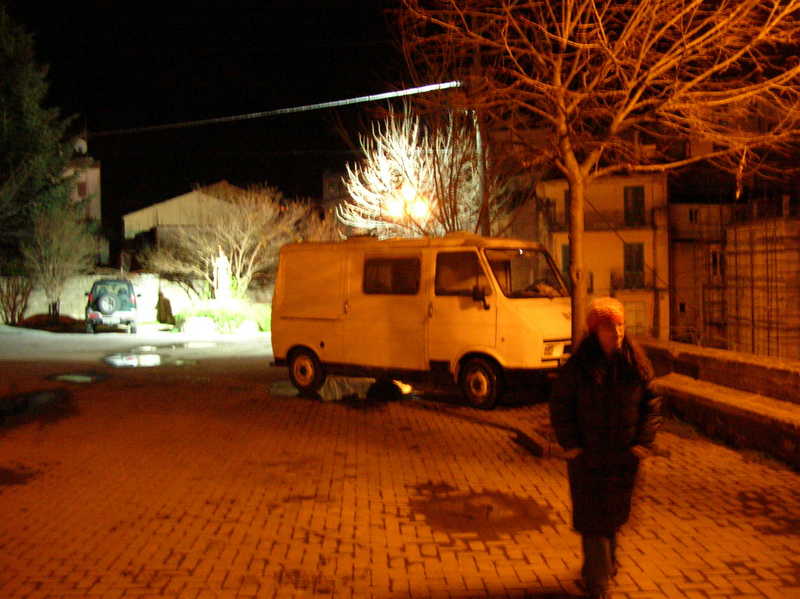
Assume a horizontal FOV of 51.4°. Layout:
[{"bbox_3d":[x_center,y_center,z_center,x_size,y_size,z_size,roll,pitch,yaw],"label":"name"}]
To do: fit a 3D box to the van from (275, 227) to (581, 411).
[{"bbox_3d":[0.530,0.260,12.130,4.870,2.230,1.980,1,1,39],"label":"van"}]

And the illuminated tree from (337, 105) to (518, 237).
[{"bbox_3d":[0.700,-1.900,21.000,4.500,6.200,4.400,0,1,0],"label":"illuminated tree"}]

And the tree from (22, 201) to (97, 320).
[{"bbox_3d":[-13.200,-1.500,32.200,2.900,4.650,2.800,0,1,0],"label":"tree"}]

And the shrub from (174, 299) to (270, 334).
[{"bbox_3d":[-5.950,0.570,28.200,3.400,1.220,2.200,0,1,0],"label":"shrub"}]

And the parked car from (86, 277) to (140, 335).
[{"bbox_3d":[-10.100,0.220,29.100,1.750,1.820,4.150,-1,1,-20],"label":"parked car"}]

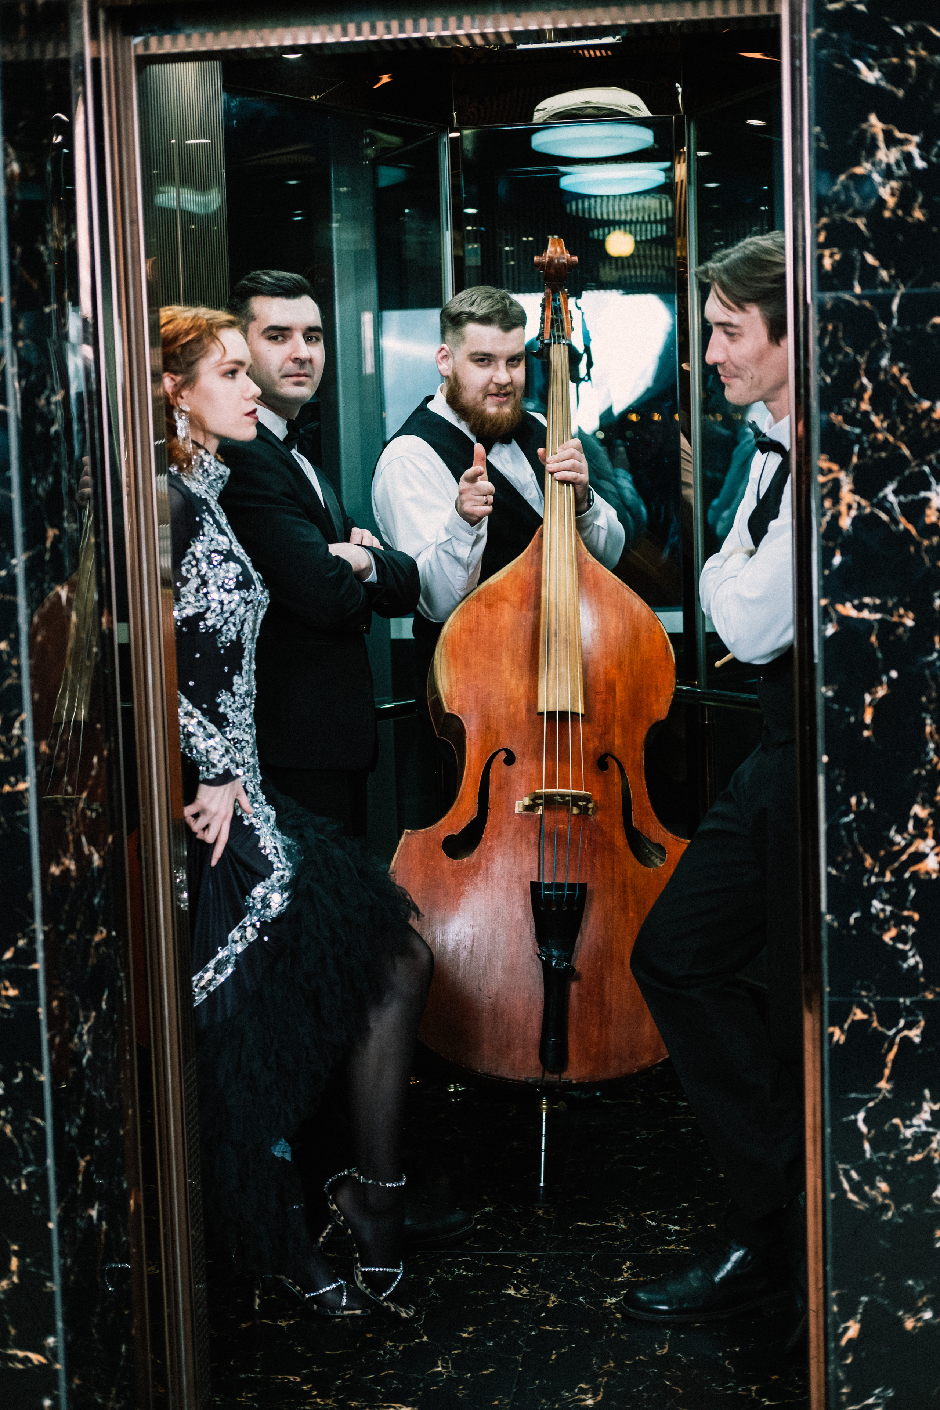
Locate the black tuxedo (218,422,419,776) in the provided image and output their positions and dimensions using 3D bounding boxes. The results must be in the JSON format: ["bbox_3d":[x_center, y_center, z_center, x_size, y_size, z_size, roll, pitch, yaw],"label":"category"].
[{"bbox_3d":[-0.294,-0.192,3.639,0.360,0.650,0.500,3,8,38],"label":"black tuxedo"}]

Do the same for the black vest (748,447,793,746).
[{"bbox_3d":[0.557,-0.186,3.260,0.270,0.530,0.400,-4,6,-20],"label":"black vest"}]

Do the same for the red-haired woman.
[{"bbox_3d":[-0.332,0.183,3.488,0.500,1.690,0.470,-1,6,12],"label":"red-haired woman"}]

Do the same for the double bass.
[{"bbox_3d":[0.179,-0.157,4.327,0.670,1.860,0.370,2,-16,-4],"label":"double bass"}]

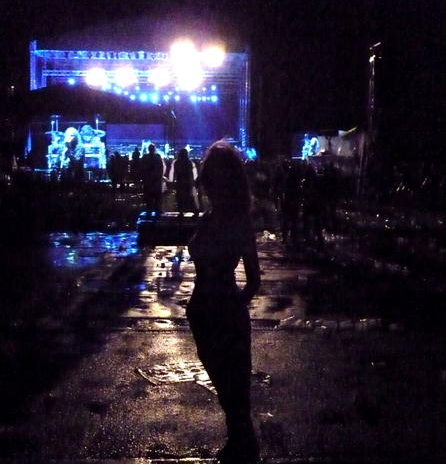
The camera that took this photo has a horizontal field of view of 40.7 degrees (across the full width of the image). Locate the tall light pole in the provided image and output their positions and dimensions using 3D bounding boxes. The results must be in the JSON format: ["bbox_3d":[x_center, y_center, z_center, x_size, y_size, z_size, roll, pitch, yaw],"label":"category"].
[{"bbox_3d":[6.830,-5.130,28.000,0.700,7.300,0.500,0,6,0],"label":"tall light pole"}]

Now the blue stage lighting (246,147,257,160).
[{"bbox_3d":[2.370,-6.530,50.000,0.800,1.000,0.600,0,6,0],"label":"blue stage lighting"}]

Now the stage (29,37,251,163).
[{"bbox_3d":[-7.220,-11.194,54.465,18.500,11.000,9.000,0,6,-3],"label":"stage"}]

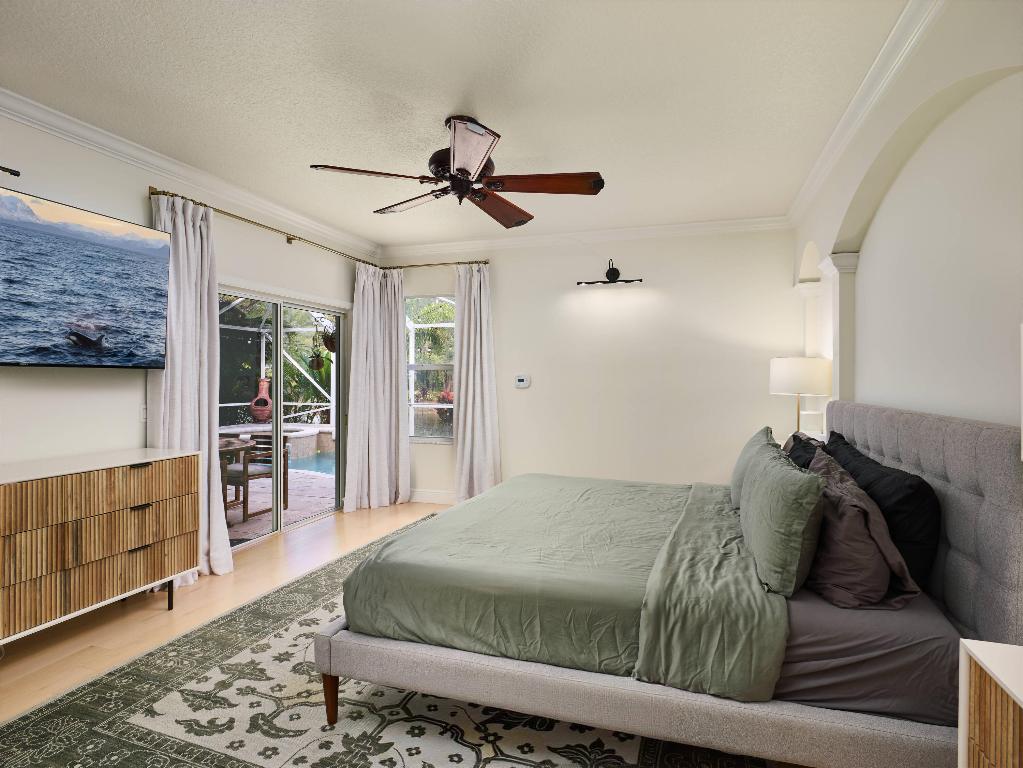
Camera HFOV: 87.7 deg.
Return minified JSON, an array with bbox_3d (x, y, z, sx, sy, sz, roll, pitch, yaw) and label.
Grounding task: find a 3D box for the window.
[{"bbox_3d":[-0.769,-0.170,5.816,0.800,1.600,0.120,0,1,19],"label":"window"}]

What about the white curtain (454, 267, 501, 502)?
[{"bbox_3d":[-0.367,0.031,5.543,0.510,2.550,0.160,0,1,19],"label":"white curtain"}]

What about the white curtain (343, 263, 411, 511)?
[{"bbox_3d":[-1.400,0.029,5.641,0.480,2.545,0.560,0,1,19],"label":"white curtain"}]

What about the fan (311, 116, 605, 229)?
[{"bbox_3d":[-0.275,-1.262,3.025,1.540,0.475,1.500,0,1,19],"label":"fan"}]

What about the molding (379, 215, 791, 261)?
[{"bbox_3d":[0.447,-1.435,5.308,4.264,0.120,0.100,0,1,19],"label":"molding"}]

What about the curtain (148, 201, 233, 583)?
[{"bbox_3d":[-2.188,0.039,3.664,0.270,2.555,0.530,0,1,19],"label":"curtain"}]

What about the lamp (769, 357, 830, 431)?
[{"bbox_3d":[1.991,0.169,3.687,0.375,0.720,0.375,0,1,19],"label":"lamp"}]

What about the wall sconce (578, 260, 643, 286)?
[{"bbox_3d":[0.946,-1.072,5.120,0.600,0.260,0.140,0,1,19],"label":"wall sconce"}]

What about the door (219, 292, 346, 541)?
[{"bbox_3d":[-2.055,0.288,4.693,0.120,2.040,1.816,0,1,19],"label":"door"}]

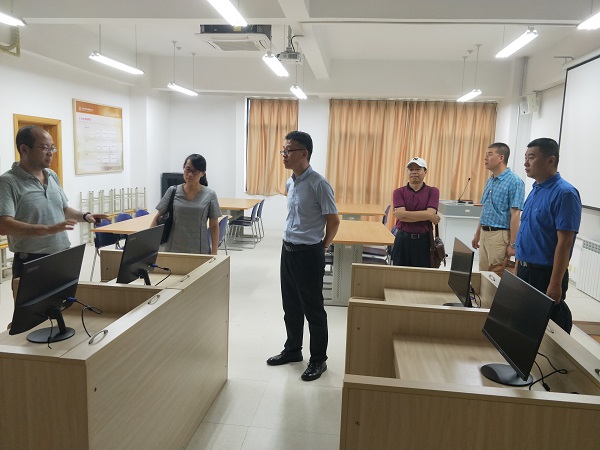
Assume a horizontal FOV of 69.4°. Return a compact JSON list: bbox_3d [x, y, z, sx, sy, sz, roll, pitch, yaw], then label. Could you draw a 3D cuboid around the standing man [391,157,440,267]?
[{"bbox_3d":[1.060,0.168,4.098,0.480,1.630,0.340,4,9,13],"label":"standing man"}]

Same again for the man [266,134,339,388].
[{"bbox_3d":[0.028,0.219,3.110,0.360,1.750,0.500,-4,11,-36],"label":"man"}]

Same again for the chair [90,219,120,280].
[{"bbox_3d":[-2.053,0.327,4.971,0.500,0.790,0.460,3,9,7],"label":"chair"}]

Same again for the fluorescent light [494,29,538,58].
[{"bbox_3d":[2.816,-2.354,5.669,0.160,0.100,1.220,3,9,7],"label":"fluorescent light"}]

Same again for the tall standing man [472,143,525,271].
[{"bbox_3d":[1.804,0.145,3.986,0.330,1.770,0.500,-4,11,-34],"label":"tall standing man"}]

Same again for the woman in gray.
[{"bbox_3d":[-0.921,0.193,3.676,0.500,1.550,0.300,1,9,-4],"label":"woman in gray"}]

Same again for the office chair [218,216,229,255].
[{"bbox_3d":[-1.131,0.330,5.166,0.510,0.800,0.470,3,9,7],"label":"office chair"}]

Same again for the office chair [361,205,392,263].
[{"bbox_3d":[1.190,0.159,6.801,0.550,0.800,0.470,3,9,7],"label":"office chair"}]

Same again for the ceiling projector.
[{"bbox_3d":[-0.121,-2.084,5.438,0.290,0.120,0.360,3,9,7],"label":"ceiling projector"}]

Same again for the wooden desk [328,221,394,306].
[{"bbox_3d":[0.502,0.425,5.098,1.050,0.750,1.400,3,9,7],"label":"wooden desk"}]

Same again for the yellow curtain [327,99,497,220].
[{"bbox_3d":[2.151,-1.167,8.765,3.280,2.600,0.150,3,9,7],"label":"yellow curtain"}]

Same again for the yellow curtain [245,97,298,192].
[{"bbox_3d":[-0.576,-1.626,9.041,1.100,2.000,0.120,3,9,7],"label":"yellow curtain"}]

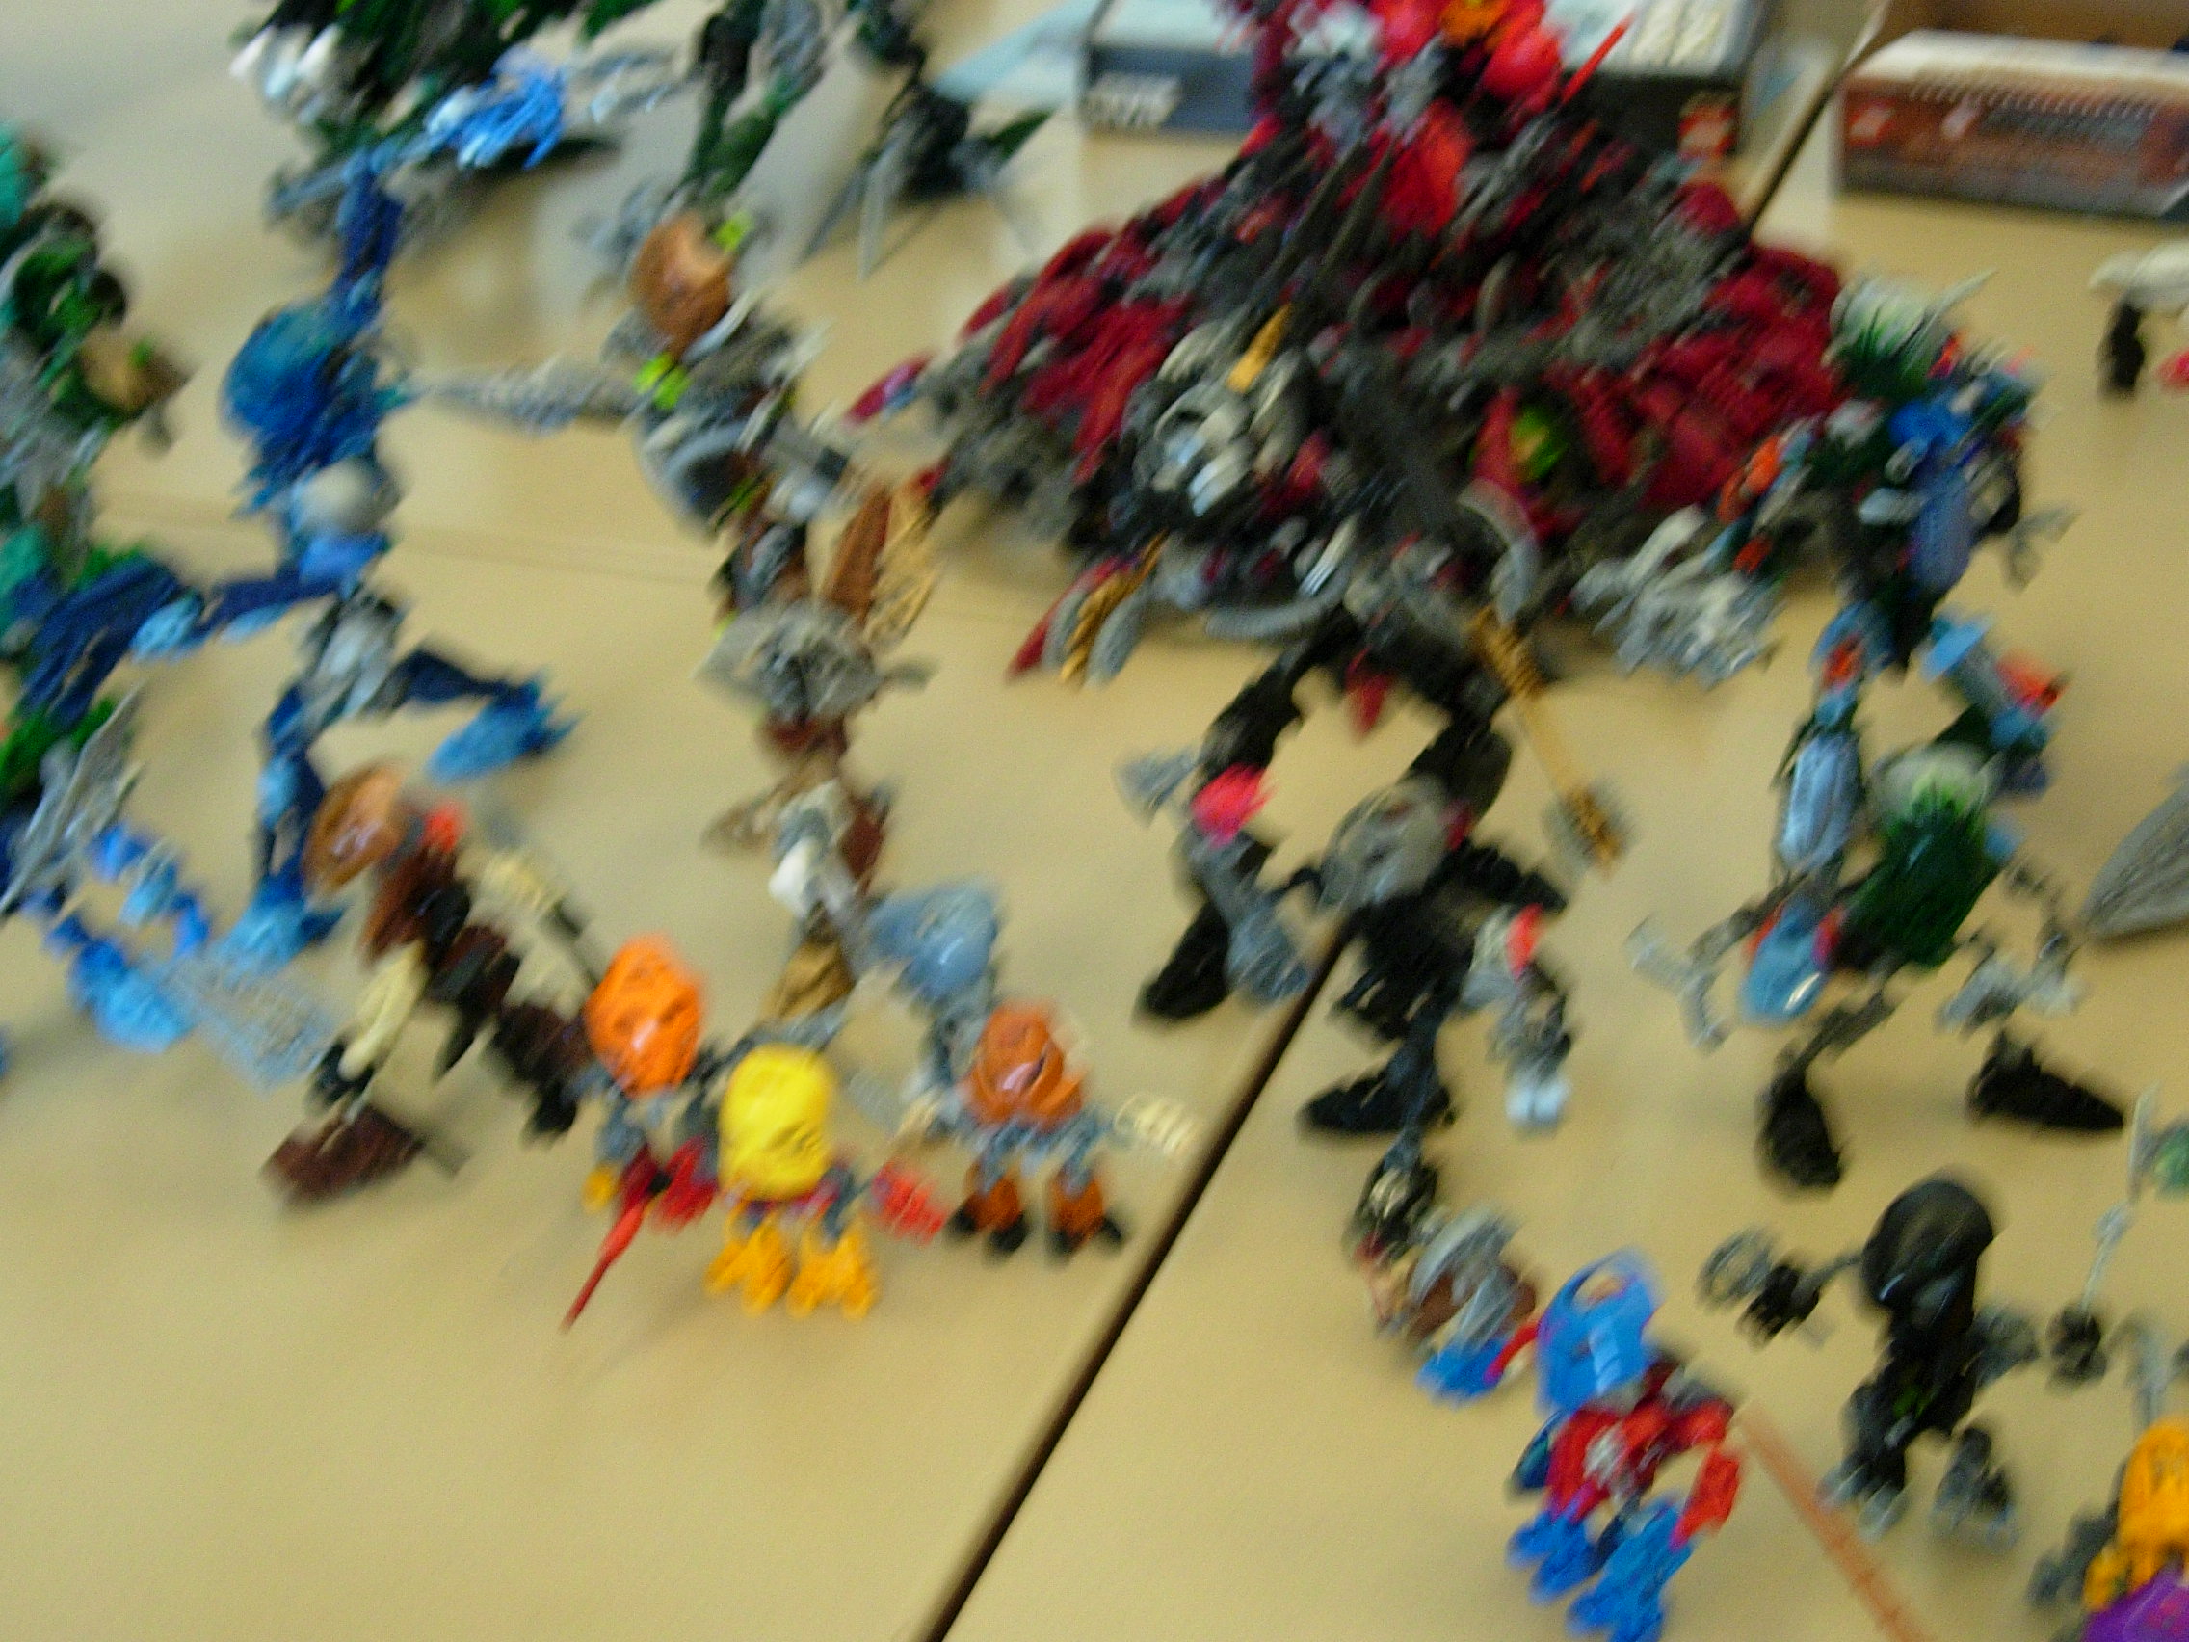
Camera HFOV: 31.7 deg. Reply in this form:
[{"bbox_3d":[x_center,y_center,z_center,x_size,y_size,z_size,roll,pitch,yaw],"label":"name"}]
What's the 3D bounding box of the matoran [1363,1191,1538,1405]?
[{"bbox_3d":[0.081,0.107,0.875,0.041,0.042,0.030,2,28,9],"label":"matoran"}]

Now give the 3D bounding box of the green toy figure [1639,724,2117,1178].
[{"bbox_3d":[0.190,0.033,0.953,0.107,0.089,0.072,-8,28,-9],"label":"green toy figure"}]

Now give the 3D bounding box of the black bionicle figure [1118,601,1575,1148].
[{"bbox_3d":[0.067,0.010,0.985,0.106,0.112,0.080,4,29,13],"label":"black bionicle figure"}]

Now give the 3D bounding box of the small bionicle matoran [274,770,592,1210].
[{"bbox_3d":[-0.166,0.039,0.971,0.067,0.094,0.054,17,34,33],"label":"small bionicle matoran"}]

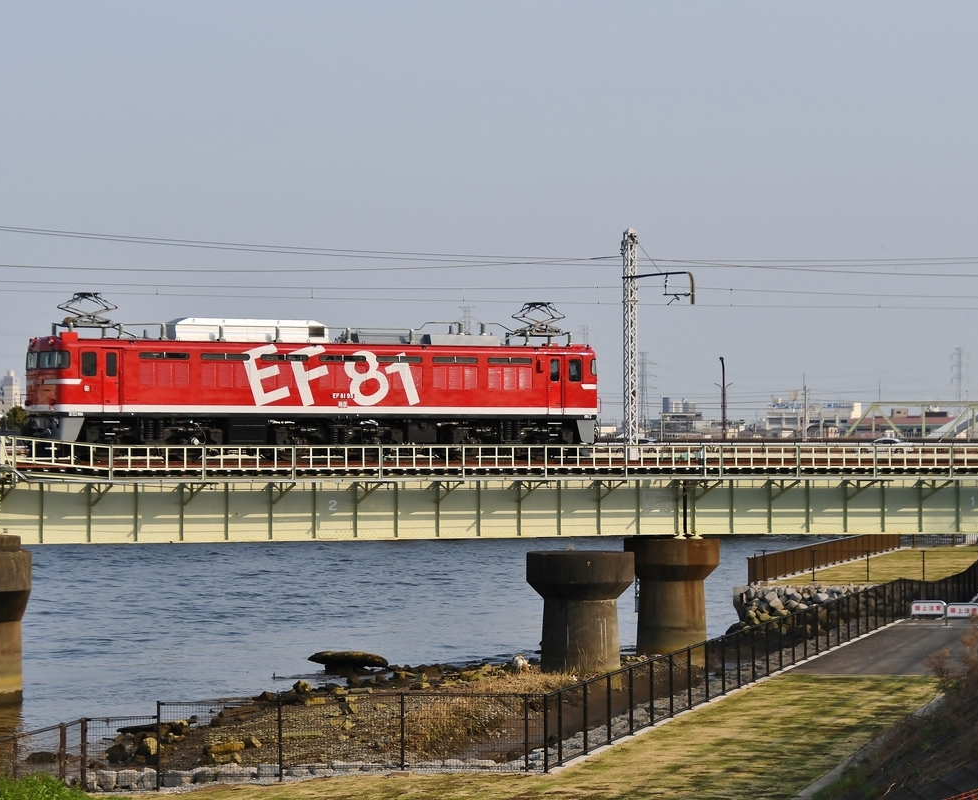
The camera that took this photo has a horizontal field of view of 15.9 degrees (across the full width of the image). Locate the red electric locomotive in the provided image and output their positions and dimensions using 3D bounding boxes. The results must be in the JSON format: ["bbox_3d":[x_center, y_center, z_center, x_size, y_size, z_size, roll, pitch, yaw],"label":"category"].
[{"bbox_3d":[-4.930,-0.540,101.360,18.500,4.630,2.900,0,-1,-30],"label":"red electric locomotive"}]

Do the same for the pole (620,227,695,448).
[{"bbox_3d":[5.290,-1.750,107.760,0.420,7.300,3.750,0,-1,-30],"label":"pole"}]

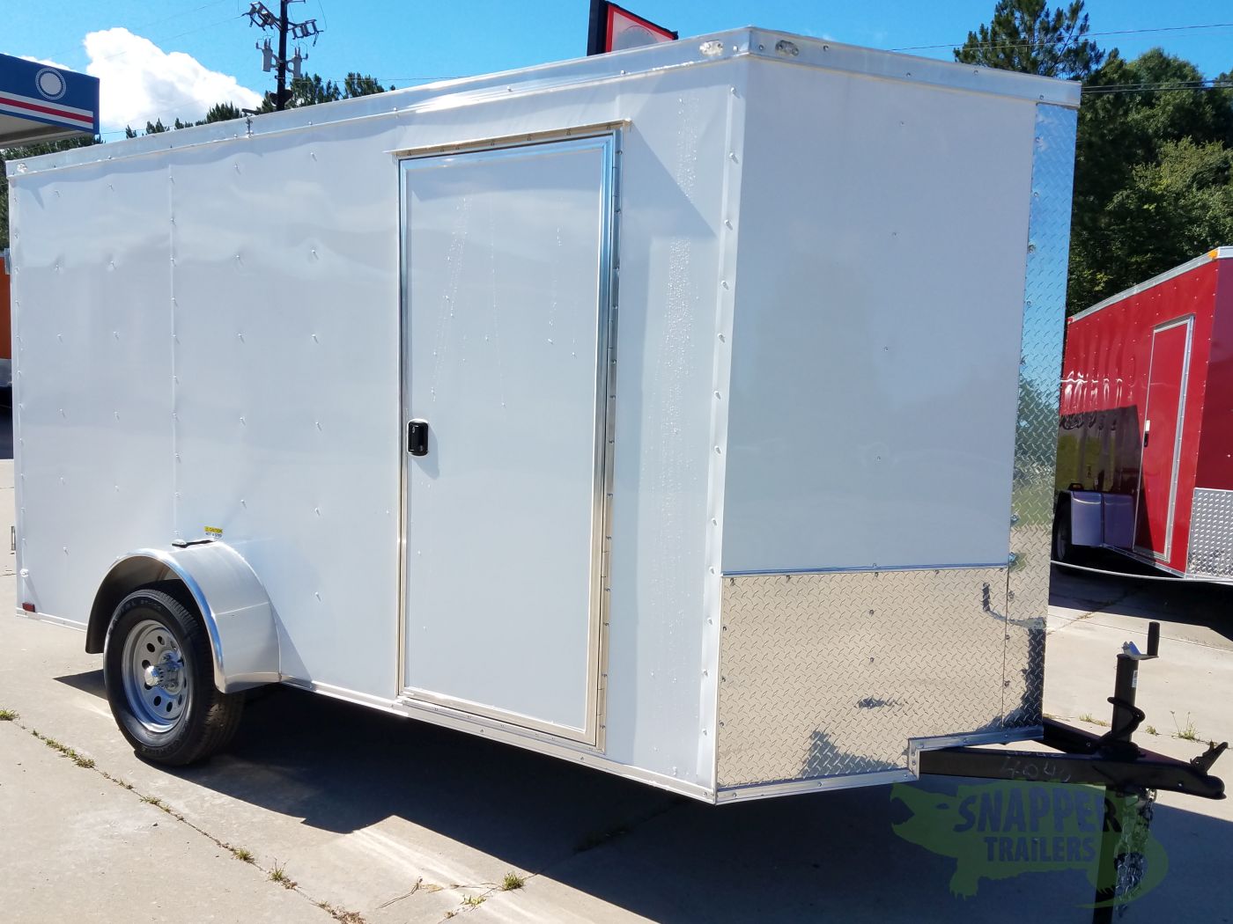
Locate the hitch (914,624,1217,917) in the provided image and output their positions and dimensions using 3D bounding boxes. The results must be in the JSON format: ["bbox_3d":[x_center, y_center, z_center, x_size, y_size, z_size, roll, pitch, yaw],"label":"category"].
[{"bbox_3d":[1.470,0.996,2.993,0.845,1.040,0.830,4,5,30],"label":"hitch"}]

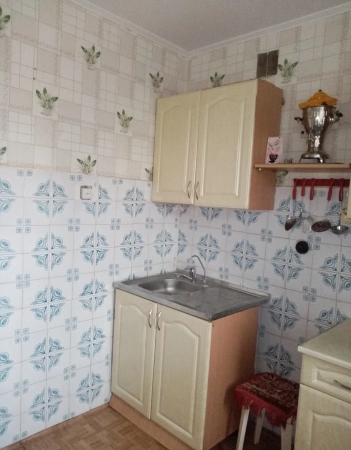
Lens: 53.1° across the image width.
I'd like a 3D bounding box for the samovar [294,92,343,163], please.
[{"bbox_3d":[0.732,-0.505,1.839,0.260,0.390,0.245,7,6,43],"label":"samovar"}]

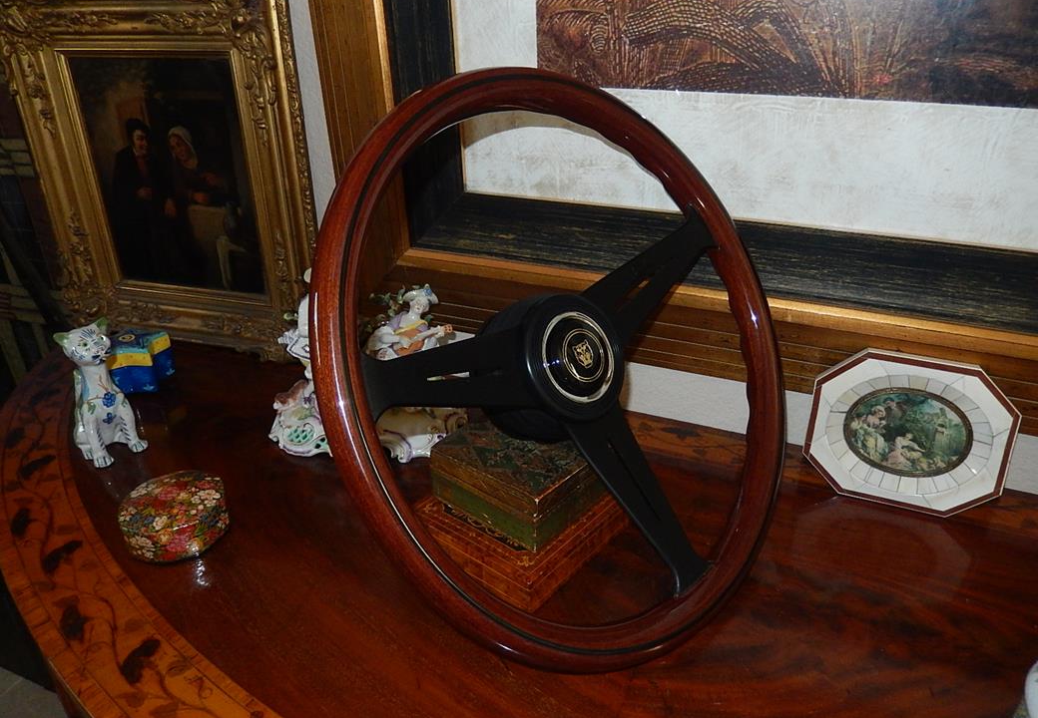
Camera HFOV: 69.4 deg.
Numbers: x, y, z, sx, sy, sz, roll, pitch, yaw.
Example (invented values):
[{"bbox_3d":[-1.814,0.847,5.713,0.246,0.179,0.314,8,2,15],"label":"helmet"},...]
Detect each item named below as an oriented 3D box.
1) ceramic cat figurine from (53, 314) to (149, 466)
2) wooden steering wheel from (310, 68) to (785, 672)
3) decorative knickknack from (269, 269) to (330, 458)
[{"bbox_3d":[-0.379,0.024,0.663,0.060,0.127,0.064,-24,36,-33],"label":"ceramic cat figurine"},{"bbox_3d":[0.029,0.003,0.512,0.385,0.385,0.099,-29,7,-39],"label":"wooden steering wheel"},{"bbox_3d":[-0.179,-0.002,0.653,0.094,0.170,0.073,-9,30,-11],"label":"decorative knickknack"}]

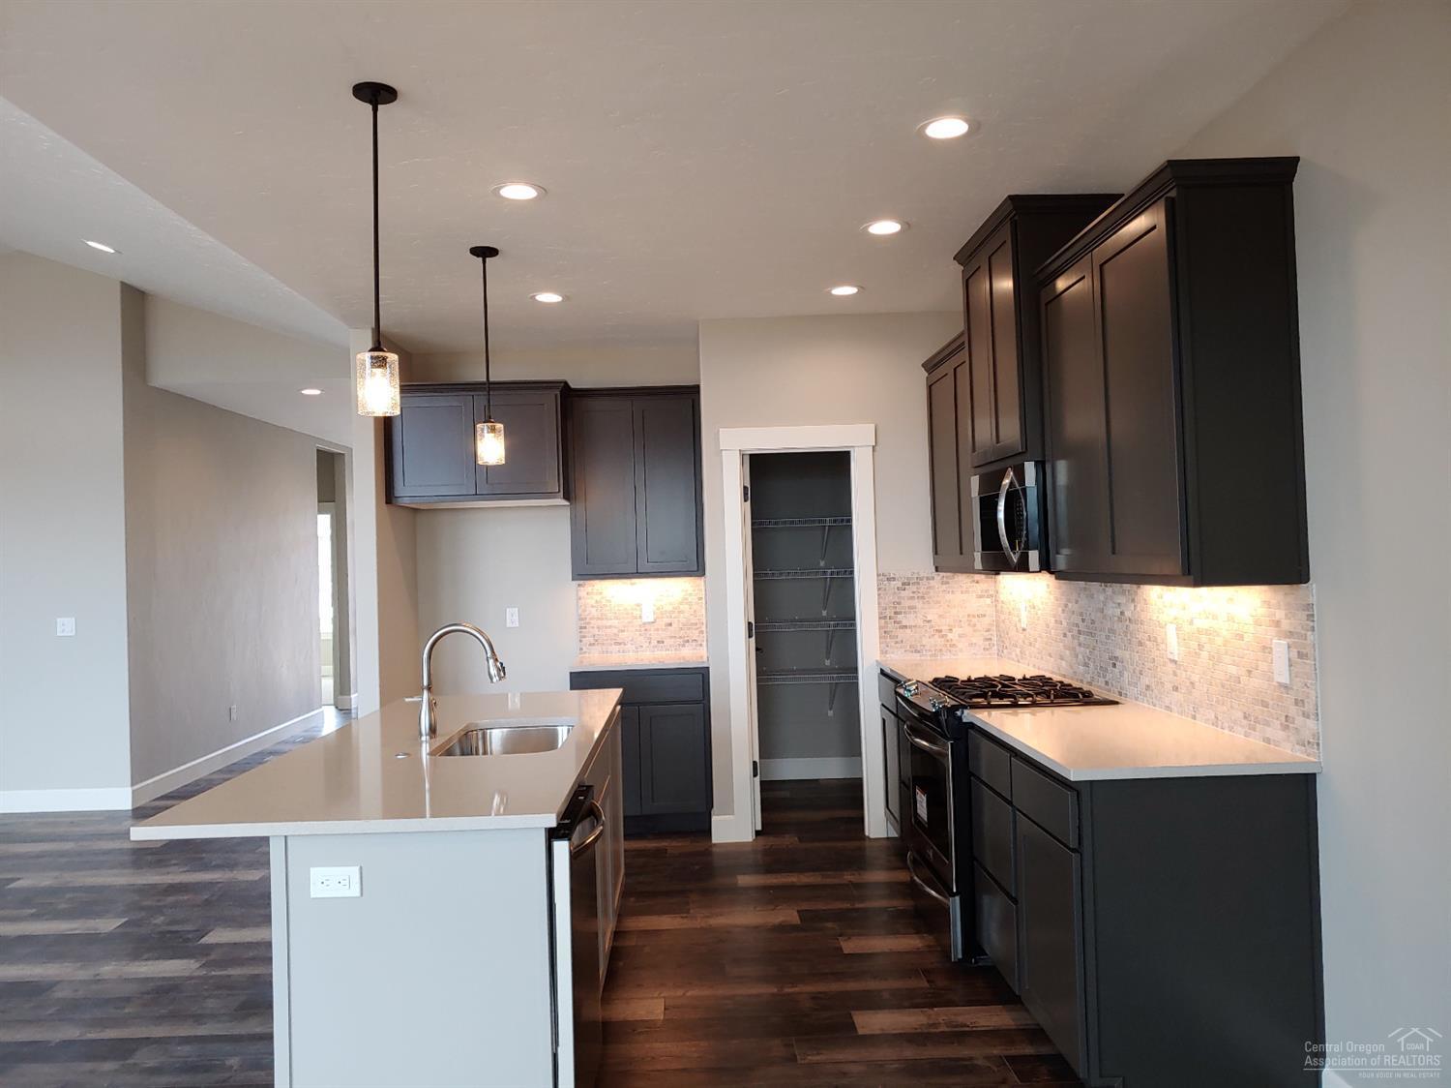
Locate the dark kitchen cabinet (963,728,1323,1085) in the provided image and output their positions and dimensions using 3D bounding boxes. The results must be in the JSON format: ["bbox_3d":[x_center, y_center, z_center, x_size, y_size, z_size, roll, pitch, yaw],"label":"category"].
[{"bbox_3d":[1.202,1.046,3.198,0.633,0.888,1.045,-2,-1,-2],"label":"dark kitchen cabinet"}]

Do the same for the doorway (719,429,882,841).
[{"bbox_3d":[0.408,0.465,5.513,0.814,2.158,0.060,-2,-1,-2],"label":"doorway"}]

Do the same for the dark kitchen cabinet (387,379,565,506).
[{"bbox_3d":[-1.351,-0.539,5.946,0.975,0.636,0.632,-2,-1,-2],"label":"dark kitchen cabinet"}]

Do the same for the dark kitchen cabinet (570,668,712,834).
[{"bbox_3d":[-0.461,1.131,5.947,0.744,0.887,0.633,-2,-1,-2],"label":"dark kitchen cabinet"}]

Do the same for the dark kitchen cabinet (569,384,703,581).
[{"bbox_3d":[-0.506,-0.341,6.106,0.745,1.087,0.355,-2,-1,-2],"label":"dark kitchen cabinet"}]

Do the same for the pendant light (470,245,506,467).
[{"bbox_3d":[-0.942,-0.741,4.150,0.118,0.853,0.118,-2,-1,-2],"label":"pendant light"}]

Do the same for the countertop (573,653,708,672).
[{"bbox_3d":[-0.475,0.673,5.949,0.752,0.031,0.642,-2,-1,-2],"label":"countertop"}]

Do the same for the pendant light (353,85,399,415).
[{"bbox_3d":[-0.912,-0.761,2.745,0.118,0.853,0.118,-2,-1,-2],"label":"pendant light"}]

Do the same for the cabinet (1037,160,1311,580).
[{"bbox_3d":[1.307,-0.432,3.214,0.343,1.096,1.063,-2,-1,-2],"label":"cabinet"}]

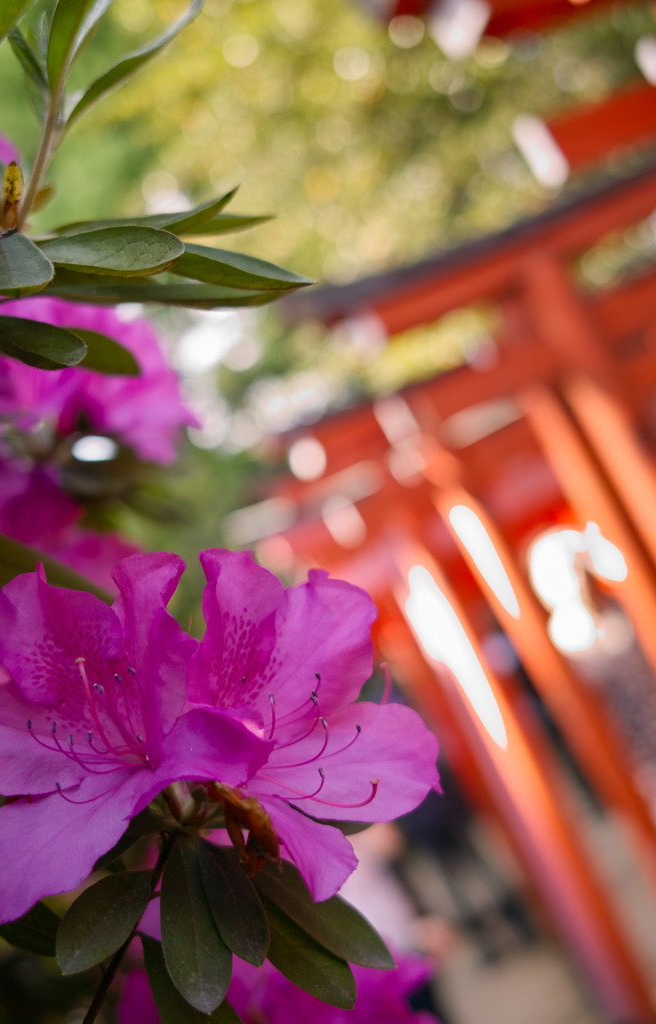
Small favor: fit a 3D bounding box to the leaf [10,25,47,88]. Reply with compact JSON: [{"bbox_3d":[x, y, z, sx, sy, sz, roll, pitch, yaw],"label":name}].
[{"bbox_3d":[-0.101,-0.154,0.395,0.005,0.033,0.009,-38,-19,17],"label":"leaf"}]

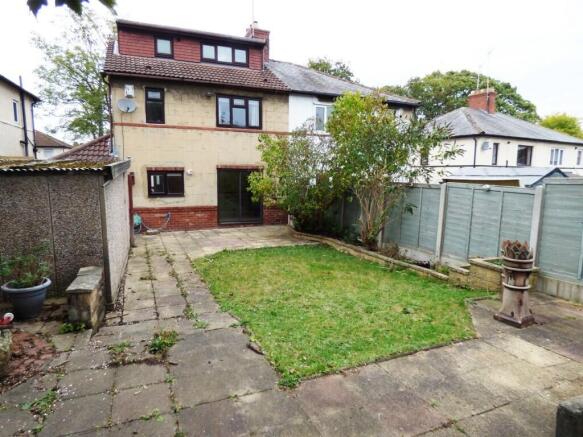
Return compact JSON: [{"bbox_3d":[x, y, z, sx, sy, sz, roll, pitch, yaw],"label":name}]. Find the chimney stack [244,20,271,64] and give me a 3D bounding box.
[{"bbox_3d":[-1.506,-8.464,16.435,0.850,1.950,1.050,-3,8,-20],"label":"chimney stack"}]

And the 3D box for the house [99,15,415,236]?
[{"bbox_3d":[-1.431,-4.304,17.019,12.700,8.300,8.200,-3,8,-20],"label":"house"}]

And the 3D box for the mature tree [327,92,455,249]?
[{"bbox_3d":[2.599,-1.230,8.686,2.912,3.935,2.400,0,7,0],"label":"mature tree"}]

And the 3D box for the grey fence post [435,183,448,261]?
[{"bbox_3d":[3.165,0.115,7.094,0.110,1.675,0.110,-3,8,-25],"label":"grey fence post"}]

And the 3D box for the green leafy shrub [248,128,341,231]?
[{"bbox_3d":[0.120,-1.250,10.600,2.800,3.400,2.500,0,7,0],"label":"green leafy shrub"}]

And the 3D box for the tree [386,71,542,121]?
[{"bbox_3d":[21.210,-10.535,41.096,17.000,14.493,15.000,0,7,0],"label":"tree"}]

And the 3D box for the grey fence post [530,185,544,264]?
[{"bbox_3d":[3.957,0.328,5.446,0.110,1.673,0.110,-3,8,-25],"label":"grey fence post"}]

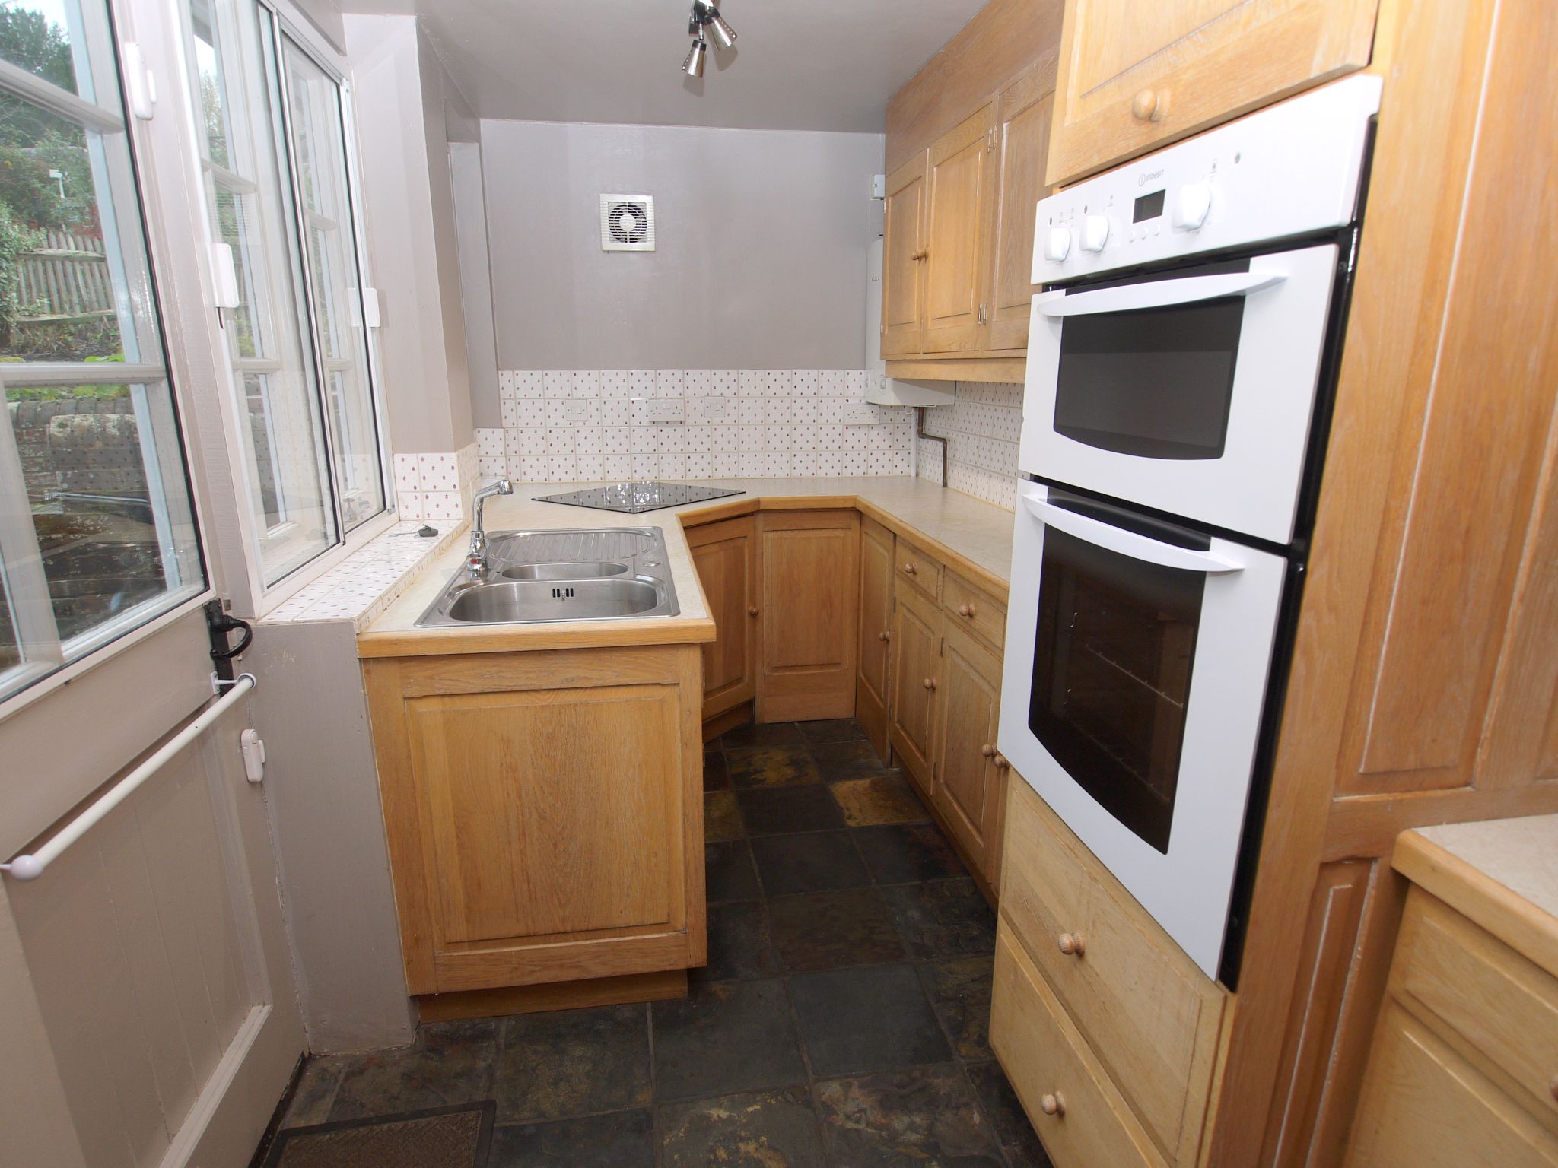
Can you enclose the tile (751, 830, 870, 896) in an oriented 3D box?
[{"bbox_3d":[0.088,0.785,2.292,0.292,0.011,0.292,-2,14,-9],"label":"tile"}]

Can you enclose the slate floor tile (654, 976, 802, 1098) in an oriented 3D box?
[{"bbox_3d":[-0.107,0.939,1.676,0.292,0.011,0.292,-2,14,-9],"label":"slate floor tile"}]

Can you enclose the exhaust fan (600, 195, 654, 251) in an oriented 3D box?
[{"bbox_3d":[-0.588,-1.410,3.159,0.206,0.206,0.046,-2,14,-9],"label":"exhaust fan"}]

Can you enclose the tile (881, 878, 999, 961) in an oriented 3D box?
[{"bbox_3d":[0.442,0.857,2.089,0.298,0.012,0.284,-2,15,-10],"label":"tile"}]

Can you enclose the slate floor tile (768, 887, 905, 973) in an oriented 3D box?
[{"bbox_3d":[0.137,0.856,2.007,0.292,0.011,0.292,-2,14,-9],"label":"slate floor tile"}]

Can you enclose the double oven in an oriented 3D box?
[{"bbox_3d":[0.694,-0.078,1.122,0.560,0.900,0.595,-3,15,-10],"label":"double oven"}]

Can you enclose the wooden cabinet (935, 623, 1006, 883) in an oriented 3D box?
[{"bbox_3d":[0.700,0.405,2.221,0.400,0.595,0.430,-3,15,-10],"label":"wooden cabinet"}]

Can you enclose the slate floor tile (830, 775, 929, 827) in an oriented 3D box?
[{"bbox_3d":[0.329,0.711,2.628,0.298,0.012,0.280,-2,15,-10],"label":"slate floor tile"}]

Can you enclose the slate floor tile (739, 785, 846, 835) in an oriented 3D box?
[{"bbox_3d":[0.032,0.724,2.577,0.302,0.012,0.278,-2,15,-10],"label":"slate floor tile"}]

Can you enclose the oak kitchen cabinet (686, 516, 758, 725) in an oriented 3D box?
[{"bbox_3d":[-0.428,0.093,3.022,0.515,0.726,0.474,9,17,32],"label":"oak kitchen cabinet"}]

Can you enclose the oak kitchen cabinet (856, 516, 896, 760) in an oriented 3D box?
[{"bbox_3d":[0.548,0.165,3.001,0.400,0.810,0.470,-3,15,-10],"label":"oak kitchen cabinet"}]

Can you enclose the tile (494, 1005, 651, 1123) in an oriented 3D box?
[{"bbox_3d":[-0.416,0.969,1.665,0.302,0.012,0.290,-2,15,-10],"label":"tile"}]

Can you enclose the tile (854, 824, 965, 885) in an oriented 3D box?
[{"bbox_3d":[0.374,0.773,2.338,0.280,0.011,0.292,-2,14,-9],"label":"tile"}]

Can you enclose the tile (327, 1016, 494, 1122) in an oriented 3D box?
[{"bbox_3d":[-0.716,0.982,1.613,0.298,0.012,0.290,-2,15,-10],"label":"tile"}]

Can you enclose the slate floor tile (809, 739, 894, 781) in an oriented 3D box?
[{"bbox_3d":[0.276,0.631,2.906,0.280,0.011,0.292,-2,14,-9],"label":"slate floor tile"}]

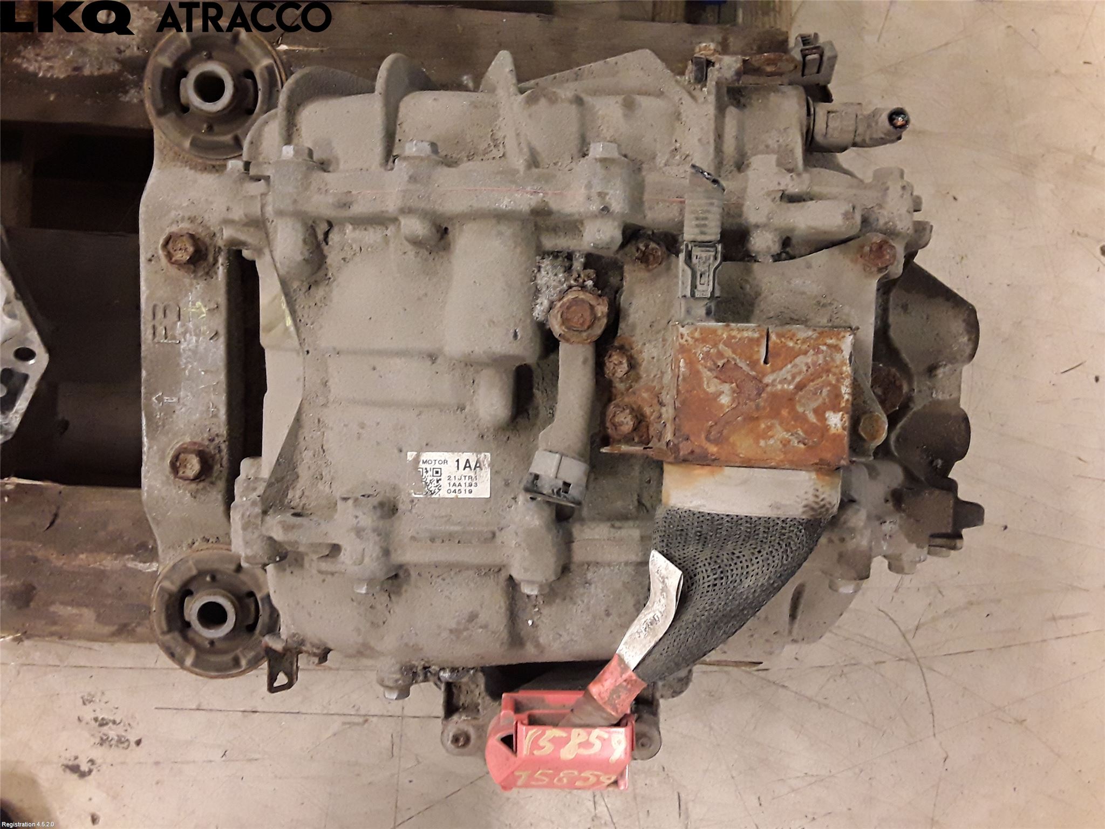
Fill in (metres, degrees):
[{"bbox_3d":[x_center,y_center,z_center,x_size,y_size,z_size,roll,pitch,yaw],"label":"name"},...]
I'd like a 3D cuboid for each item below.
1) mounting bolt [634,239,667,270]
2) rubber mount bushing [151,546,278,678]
[{"bbox_3d":[0.053,-0.087,0.488,0.018,0.012,0.018,0,95,-2],"label":"mounting bolt"},{"bbox_3d":[-0.214,0.124,0.584,0.084,0.055,0.084,0,95,-2],"label":"rubber mount bushing"}]

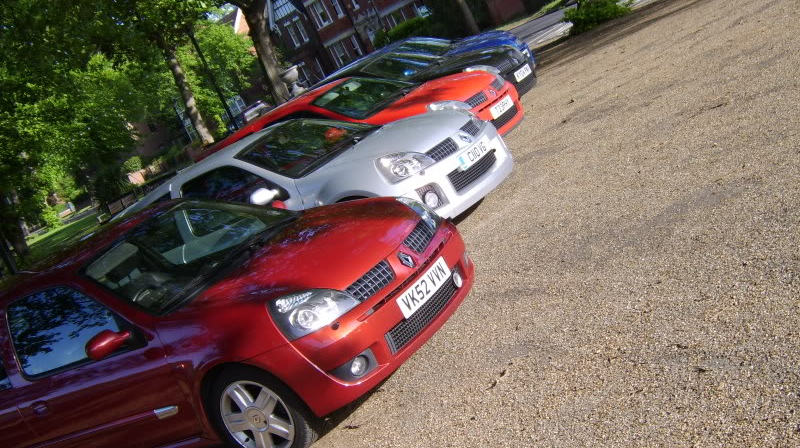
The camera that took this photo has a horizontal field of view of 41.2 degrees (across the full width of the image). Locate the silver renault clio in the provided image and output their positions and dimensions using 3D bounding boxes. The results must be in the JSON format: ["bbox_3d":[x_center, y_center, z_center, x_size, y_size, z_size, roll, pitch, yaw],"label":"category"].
[{"bbox_3d":[-0.950,-0.188,9.304,3.820,1.380,1.820,-20,13,34],"label":"silver renault clio"}]

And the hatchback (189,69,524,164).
[{"bbox_3d":[-0.549,-0.871,11.669,3.820,1.420,1.680,-20,13,34],"label":"hatchback"}]

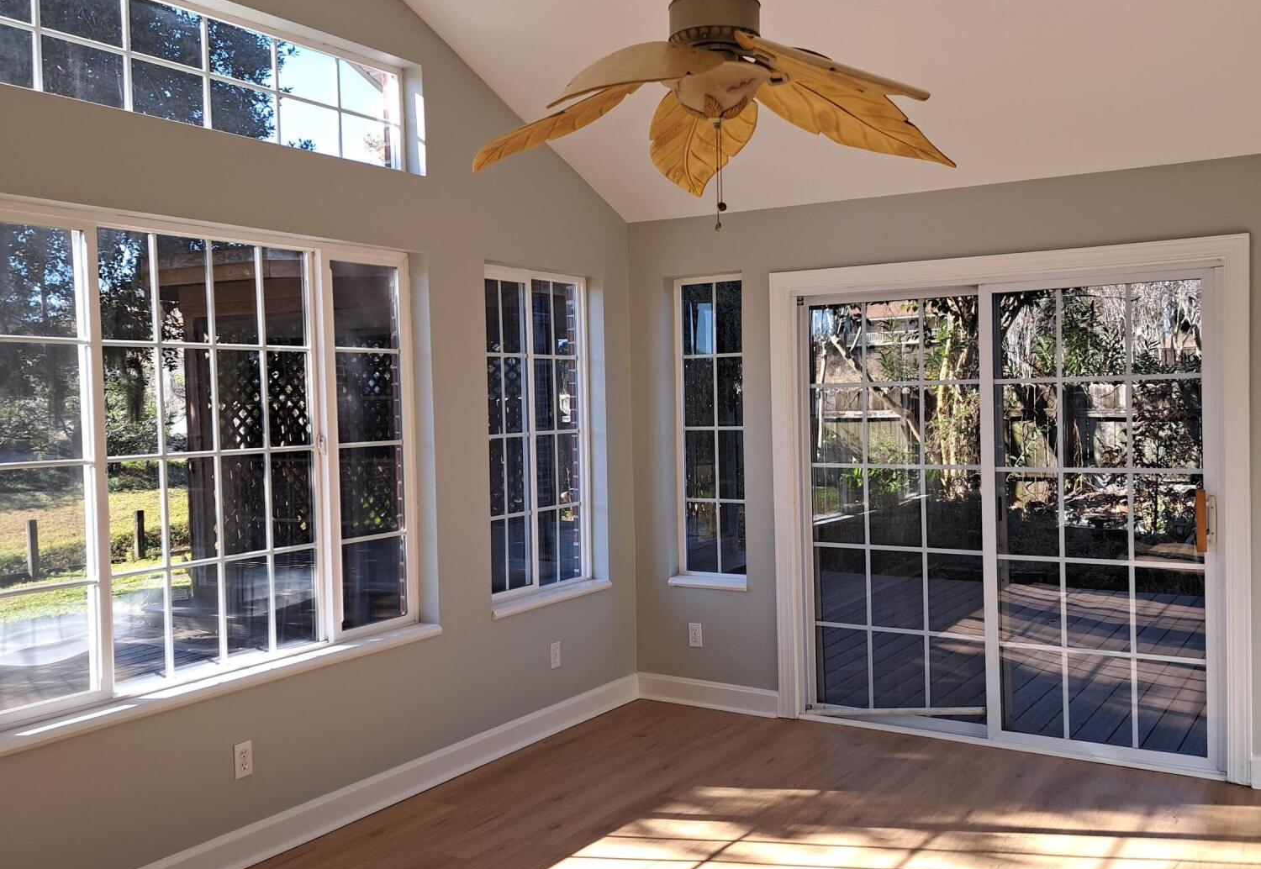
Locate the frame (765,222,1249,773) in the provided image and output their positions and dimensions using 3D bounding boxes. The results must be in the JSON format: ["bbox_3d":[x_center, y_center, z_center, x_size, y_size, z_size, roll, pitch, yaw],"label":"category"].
[{"bbox_3d":[1.533,0.292,4.978,1.982,2.095,0.130,0,2,32],"label":"frame"}]

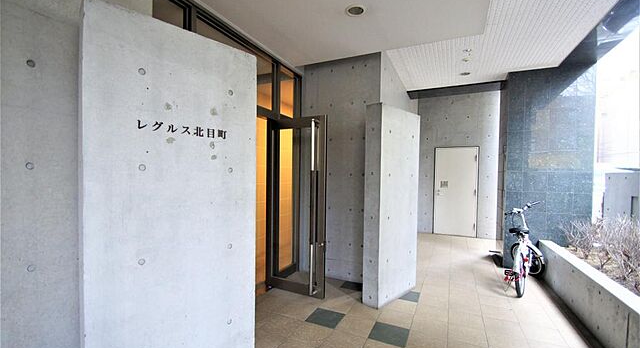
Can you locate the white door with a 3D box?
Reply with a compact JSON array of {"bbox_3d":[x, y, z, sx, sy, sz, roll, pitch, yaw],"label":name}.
[{"bbox_3d":[3.107,0.399,6.100,0.890,2.030,0.070,1,1,26],"label":"white door"}]

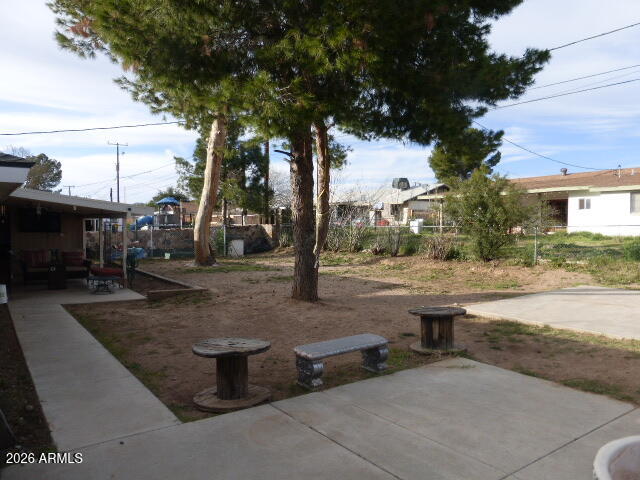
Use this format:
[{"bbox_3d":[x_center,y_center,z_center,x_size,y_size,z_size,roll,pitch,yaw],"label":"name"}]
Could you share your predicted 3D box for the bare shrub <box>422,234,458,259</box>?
[{"bbox_3d":[4.510,0.281,17.300,1.320,0.970,1.200,0,2,0],"label":"bare shrub"}]

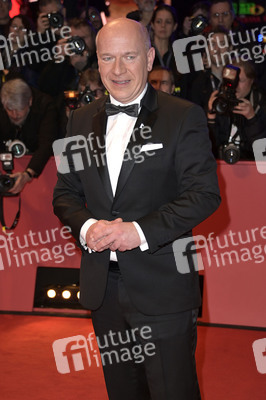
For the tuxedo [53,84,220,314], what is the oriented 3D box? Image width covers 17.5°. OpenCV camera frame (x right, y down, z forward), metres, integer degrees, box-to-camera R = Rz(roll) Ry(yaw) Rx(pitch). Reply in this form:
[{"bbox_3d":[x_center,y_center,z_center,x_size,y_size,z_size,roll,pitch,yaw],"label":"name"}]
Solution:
[{"bbox_3d":[0.010,0.006,2.744,0.560,0.740,0.390,4,10,24],"label":"tuxedo"}]

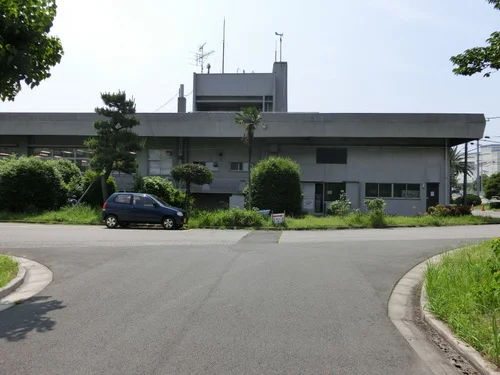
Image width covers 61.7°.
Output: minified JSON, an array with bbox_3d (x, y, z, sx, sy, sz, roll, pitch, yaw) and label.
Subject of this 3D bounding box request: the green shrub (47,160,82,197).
[{"bbox_3d":[-10.413,-0.044,23.187,2.200,3.015,2.100,1,0,6],"label":"green shrub"}]

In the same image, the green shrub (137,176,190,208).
[{"bbox_3d":[-4.550,0.476,21.191,2.700,2.167,2.100,1,0,6],"label":"green shrub"}]

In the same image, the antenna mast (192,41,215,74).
[{"bbox_3d":[-3.552,-9.931,32.000,1.500,2.350,2.000,1,-1,-36],"label":"antenna mast"}]

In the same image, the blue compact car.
[{"bbox_3d":[-4.130,0.935,17.250,3.395,1.450,1.475,1,0,7],"label":"blue compact car"}]

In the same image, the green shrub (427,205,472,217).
[{"bbox_3d":[11.335,1.426,23.800,2.500,0.820,1.300,1,-1,3],"label":"green shrub"}]

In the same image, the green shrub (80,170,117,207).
[{"bbox_3d":[-7.884,0.354,21.800,1.850,2.350,1.800,1,-1,3],"label":"green shrub"}]

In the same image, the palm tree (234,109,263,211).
[{"bbox_3d":[-0.050,-1.163,20.800,1.400,5.600,1.400,1,-1,3],"label":"palm tree"}]

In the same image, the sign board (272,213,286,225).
[{"bbox_3d":[1.218,1.323,17.300,0.560,0.560,0.080,1,-1,3],"label":"sign board"}]

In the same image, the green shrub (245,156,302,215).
[{"bbox_3d":[1.220,0.054,22.286,2.900,3.250,2.700,1,0,6],"label":"green shrub"}]

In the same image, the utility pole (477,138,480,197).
[{"bbox_3d":[30.547,-2.570,56.000,0.320,10.300,0.320,1,-1,3],"label":"utility pole"}]

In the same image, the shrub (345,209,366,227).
[{"bbox_3d":[4.634,1.309,18.400,0.950,0.850,0.900,1,-1,3],"label":"shrub"}]

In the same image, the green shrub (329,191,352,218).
[{"bbox_3d":[4.738,0.964,21.993,1.200,1.561,1.100,1,0,6],"label":"green shrub"}]

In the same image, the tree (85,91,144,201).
[{"bbox_3d":[-6.656,-1.515,20.500,2.900,6.100,2.800,1,-1,3],"label":"tree"}]

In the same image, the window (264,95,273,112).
[{"bbox_3d":[1.429,-6.261,32.000,0.640,1.450,0.120,1,-1,3],"label":"window"}]

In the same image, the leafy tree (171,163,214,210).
[{"bbox_3d":[-2.758,0.221,19.889,2.050,2.724,1.900,1,0,6],"label":"leafy tree"}]

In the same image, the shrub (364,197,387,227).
[{"bbox_3d":[5.860,1.167,19.595,1.000,1.258,0.950,1,0,6],"label":"shrub"}]

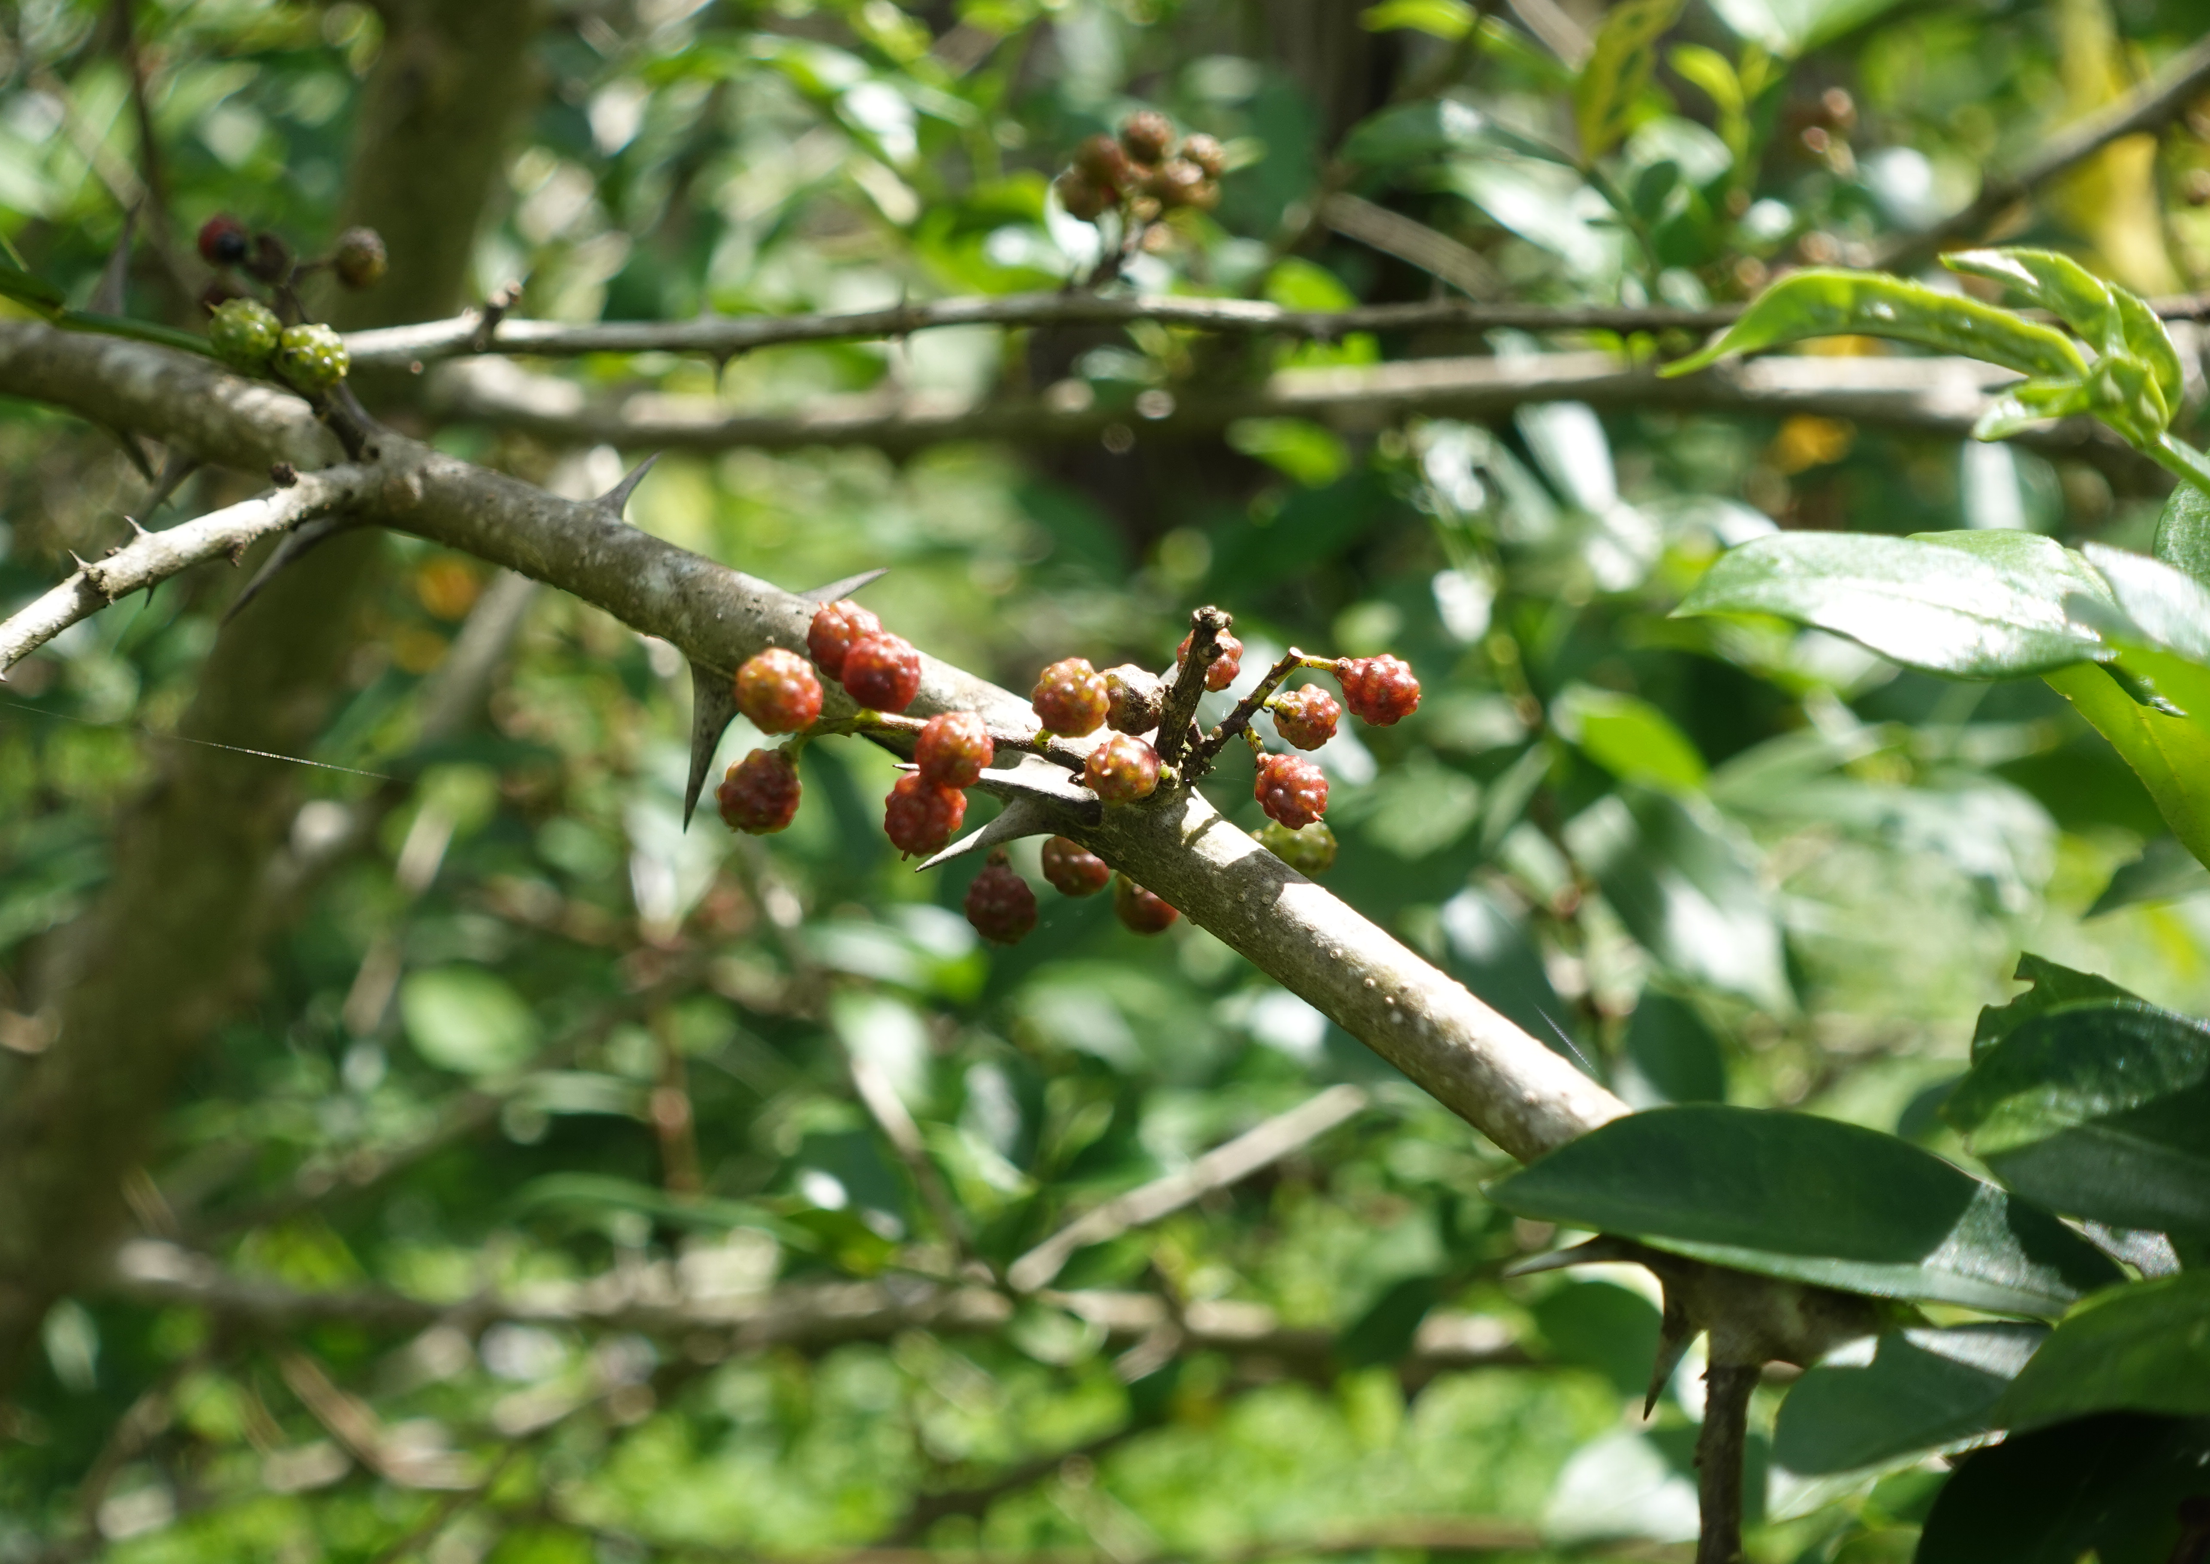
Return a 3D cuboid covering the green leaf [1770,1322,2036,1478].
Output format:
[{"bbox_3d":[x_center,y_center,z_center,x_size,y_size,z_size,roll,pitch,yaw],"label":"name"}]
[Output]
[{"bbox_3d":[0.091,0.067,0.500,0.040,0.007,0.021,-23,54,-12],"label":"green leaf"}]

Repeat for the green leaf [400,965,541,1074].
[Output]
[{"bbox_3d":[-0.139,0.052,1.000,0.034,0.006,0.024,35,62,14],"label":"green leaf"}]

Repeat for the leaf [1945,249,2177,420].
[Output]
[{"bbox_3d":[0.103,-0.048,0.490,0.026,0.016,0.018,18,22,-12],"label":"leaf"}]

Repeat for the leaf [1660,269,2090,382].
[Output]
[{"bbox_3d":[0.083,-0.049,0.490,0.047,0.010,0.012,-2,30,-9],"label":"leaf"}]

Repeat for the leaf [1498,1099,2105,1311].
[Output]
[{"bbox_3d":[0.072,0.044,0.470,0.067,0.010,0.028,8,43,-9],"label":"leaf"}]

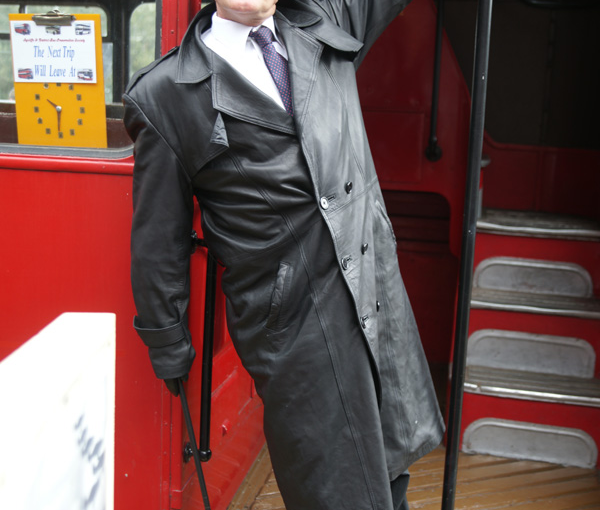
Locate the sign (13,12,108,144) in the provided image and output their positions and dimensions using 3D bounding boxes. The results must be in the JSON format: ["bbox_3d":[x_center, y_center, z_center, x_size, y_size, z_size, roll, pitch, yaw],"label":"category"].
[{"bbox_3d":[-0.588,-0.424,2.134,0.232,0.320,0.018,3,14,9],"label":"sign"}]

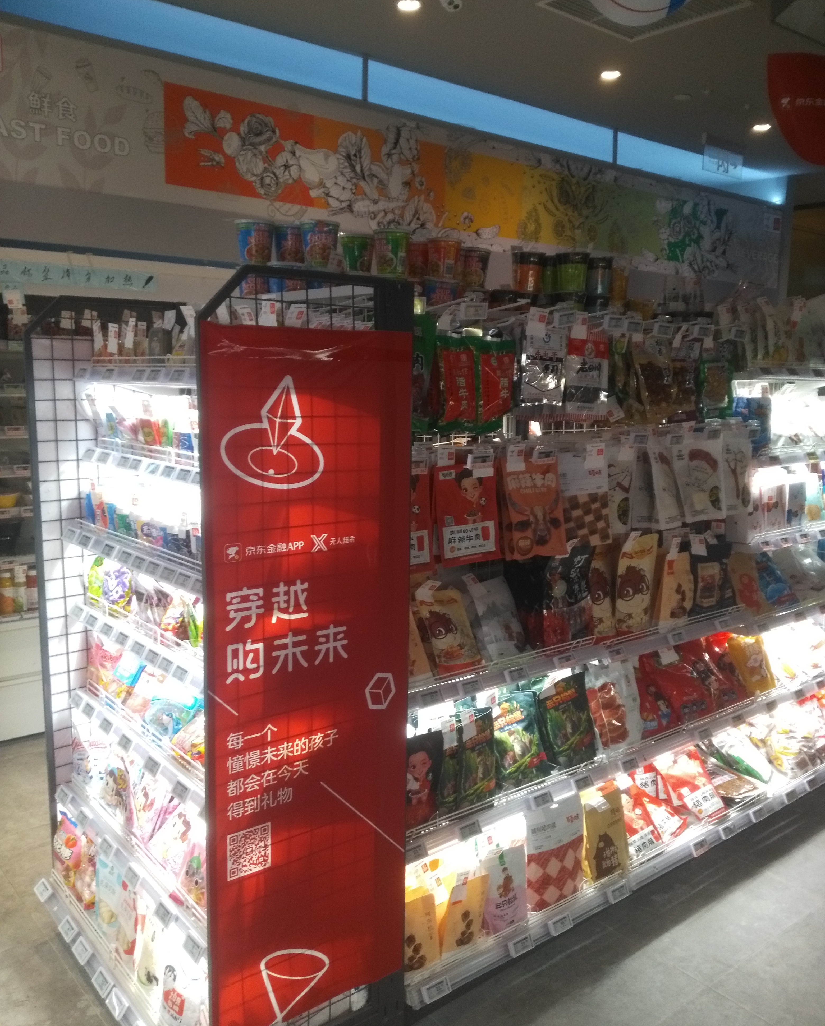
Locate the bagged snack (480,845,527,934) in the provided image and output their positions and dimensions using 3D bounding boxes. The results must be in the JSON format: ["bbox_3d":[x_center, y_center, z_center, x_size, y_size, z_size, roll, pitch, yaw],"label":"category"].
[{"bbox_3d":[0.212,0.909,2.166,0.127,0.182,0.050,-5,2,-35],"label":"bagged snack"}]

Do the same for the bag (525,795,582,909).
[{"bbox_3d":[0.344,0.848,2.261,0.177,0.257,0.050,-5,5,-35],"label":"bag"}]

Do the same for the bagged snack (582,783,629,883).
[{"bbox_3d":[0.504,0.841,2.351,0.142,0.222,0.055,-6,3,-39],"label":"bagged snack"}]

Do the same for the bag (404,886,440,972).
[{"bbox_3d":[-0.001,0.916,1.963,0.120,0.166,0.050,-4,5,-31],"label":"bag"}]

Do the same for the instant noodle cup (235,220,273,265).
[{"bbox_3d":[-0.396,-0.671,2.231,0.097,0.107,0.097,1,9,0],"label":"instant noodle cup"}]

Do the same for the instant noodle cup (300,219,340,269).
[{"bbox_3d":[-0.228,-0.668,2.210,0.097,0.109,0.097,0,9,-6],"label":"instant noodle cup"}]

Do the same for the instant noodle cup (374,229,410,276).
[{"bbox_3d":[-0.053,-0.692,2.370,0.097,0.109,0.097,1,9,0],"label":"instant noodle cup"}]

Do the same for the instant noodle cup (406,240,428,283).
[{"bbox_3d":[0.021,-0.718,2.565,0.097,0.107,0.097,1,9,0],"label":"instant noodle cup"}]

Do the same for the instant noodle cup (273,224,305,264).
[{"bbox_3d":[-0.316,-0.687,2.280,0.097,0.109,0.097,1,9,0],"label":"instant noodle cup"}]

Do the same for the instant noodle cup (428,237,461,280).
[{"bbox_3d":[0.089,-0.708,2.480,0.097,0.107,0.097,1,9,0],"label":"instant noodle cup"}]

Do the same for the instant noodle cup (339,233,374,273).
[{"bbox_3d":[-0.150,-0.699,2.428,0.097,0.107,0.097,1,9,0],"label":"instant noodle cup"}]

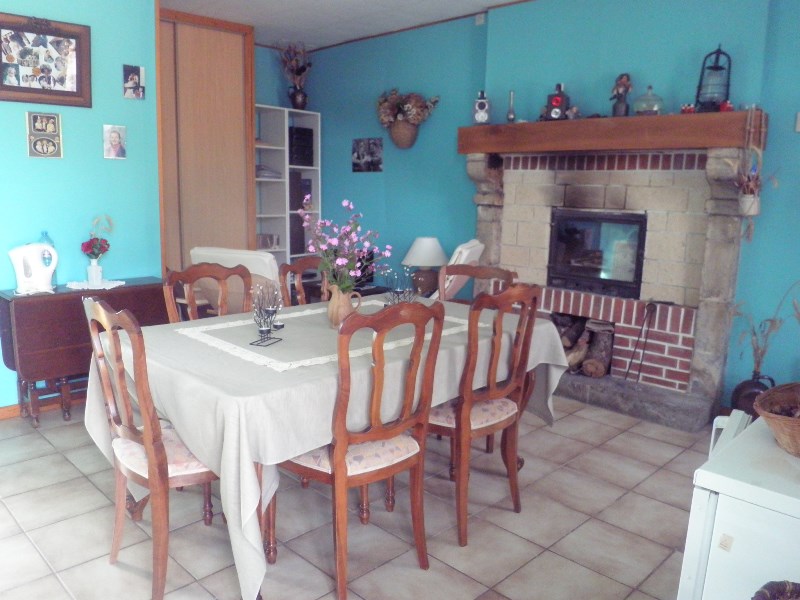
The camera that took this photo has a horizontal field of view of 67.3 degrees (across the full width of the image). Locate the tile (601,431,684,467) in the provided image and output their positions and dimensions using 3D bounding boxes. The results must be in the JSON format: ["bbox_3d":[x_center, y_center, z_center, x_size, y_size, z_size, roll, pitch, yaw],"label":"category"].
[{"bbox_3d":[1.301,0.796,3.216,0.340,0.010,0.340,-8,13,-44],"label":"tile"}]

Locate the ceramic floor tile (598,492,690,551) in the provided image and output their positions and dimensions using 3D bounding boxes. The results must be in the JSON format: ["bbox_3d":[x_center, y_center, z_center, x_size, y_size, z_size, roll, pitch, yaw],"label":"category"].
[{"bbox_3d":[1.033,0.901,2.469,0.340,0.010,0.340,-8,13,-44],"label":"ceramic floor tile"}]

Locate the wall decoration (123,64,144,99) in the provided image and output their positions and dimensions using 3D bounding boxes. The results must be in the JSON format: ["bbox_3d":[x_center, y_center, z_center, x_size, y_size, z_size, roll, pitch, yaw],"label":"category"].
[{"bbox_3d":[-1.588,-1.299,3.597,0.122,0.181,0.005,-8,13,-44],"label":"wall decoration"}]

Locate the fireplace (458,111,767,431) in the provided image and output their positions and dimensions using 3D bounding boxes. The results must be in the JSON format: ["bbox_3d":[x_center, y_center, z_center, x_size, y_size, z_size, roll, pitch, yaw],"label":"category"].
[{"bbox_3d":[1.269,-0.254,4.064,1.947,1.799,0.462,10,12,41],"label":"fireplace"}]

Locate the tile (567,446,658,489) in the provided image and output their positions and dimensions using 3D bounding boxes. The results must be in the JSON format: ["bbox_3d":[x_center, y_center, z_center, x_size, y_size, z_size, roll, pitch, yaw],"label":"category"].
[{"bbox_3d":[1.059,0.834,2.986,0.345,0.010,0.345,-8,13,-44],"label":"tile"}]

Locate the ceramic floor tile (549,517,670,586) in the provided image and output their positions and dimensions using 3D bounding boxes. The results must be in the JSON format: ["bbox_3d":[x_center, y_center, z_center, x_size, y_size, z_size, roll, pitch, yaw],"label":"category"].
[{"bbox_3d":[0.788,0.934,2.231,0.340,0.010,0.340,-8,13,-44],"label":"ceramic floor tile"}]

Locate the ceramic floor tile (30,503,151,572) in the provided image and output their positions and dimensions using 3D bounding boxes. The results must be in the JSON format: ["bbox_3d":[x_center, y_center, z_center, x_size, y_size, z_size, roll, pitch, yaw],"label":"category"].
[{"bbox_3d":[-1.169,0.886,2.253,0.340,0.010,0.340,-8,13,-44],"label":"ceramic floor tile"}]

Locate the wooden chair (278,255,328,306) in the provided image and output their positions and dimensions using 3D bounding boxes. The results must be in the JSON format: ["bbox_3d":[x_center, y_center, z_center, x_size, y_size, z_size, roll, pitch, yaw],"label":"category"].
[{"bbox_3d":[-0.306,0.284,3.063,0.480,0.959,0.460,10,13,43],"label":"wooden chair"}]

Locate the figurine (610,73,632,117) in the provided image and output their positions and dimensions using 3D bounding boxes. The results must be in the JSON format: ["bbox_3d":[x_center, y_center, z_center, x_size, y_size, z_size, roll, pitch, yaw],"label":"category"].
[{"bbox_3d":[1.341,-1.241,3.638,0.130,0.260,0.110,8,11,33],"label":"figurine"}]

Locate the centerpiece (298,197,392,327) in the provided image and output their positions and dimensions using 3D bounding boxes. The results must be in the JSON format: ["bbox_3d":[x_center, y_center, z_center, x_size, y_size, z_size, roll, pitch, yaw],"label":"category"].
[{"bbox_3d":[-0.227,-0.156,2.504,0.380,0.541,0.330,0,9,-8],"label":"centerpiece"}]

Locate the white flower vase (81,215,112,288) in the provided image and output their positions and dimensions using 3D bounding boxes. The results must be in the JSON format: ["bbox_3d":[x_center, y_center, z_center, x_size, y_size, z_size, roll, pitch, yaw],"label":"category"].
[{"bbox_3d":[-1.752,-0.282,3.475,0.170,0.400,0.160,-8,13,-44],"label":"white flower vase"}]

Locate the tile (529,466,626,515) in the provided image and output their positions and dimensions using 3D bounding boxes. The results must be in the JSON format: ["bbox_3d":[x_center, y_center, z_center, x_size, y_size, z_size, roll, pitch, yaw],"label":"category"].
[{"bbox_3d":[0.795,0.858,2.709,0.340,0.010,0.340,-8,13,-44],"label":"tile"}]

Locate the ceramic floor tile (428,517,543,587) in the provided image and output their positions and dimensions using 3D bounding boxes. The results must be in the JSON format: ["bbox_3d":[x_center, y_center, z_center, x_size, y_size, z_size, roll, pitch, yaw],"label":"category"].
[{"bbox_3d":[0.300,0.933,2.245,0.345,0.010,0.345,-8,13,-44],"label":"ceramic floor tile"}]

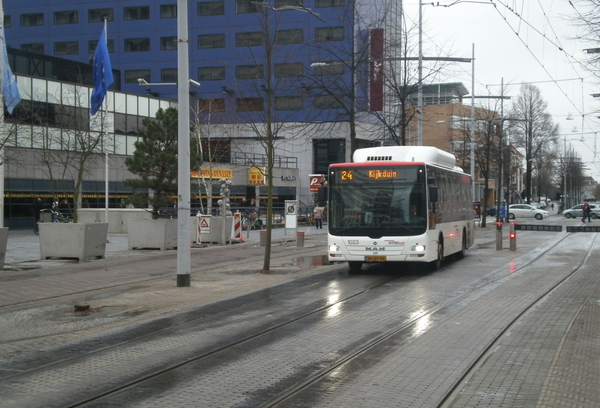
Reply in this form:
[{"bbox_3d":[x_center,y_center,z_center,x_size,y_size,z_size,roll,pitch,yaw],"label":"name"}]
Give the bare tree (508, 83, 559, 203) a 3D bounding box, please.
[{"bbox_3d":[30.800,-7.330,135.000,6.700,17.200,6.700,0,0,0],"label":"bare tree"}]

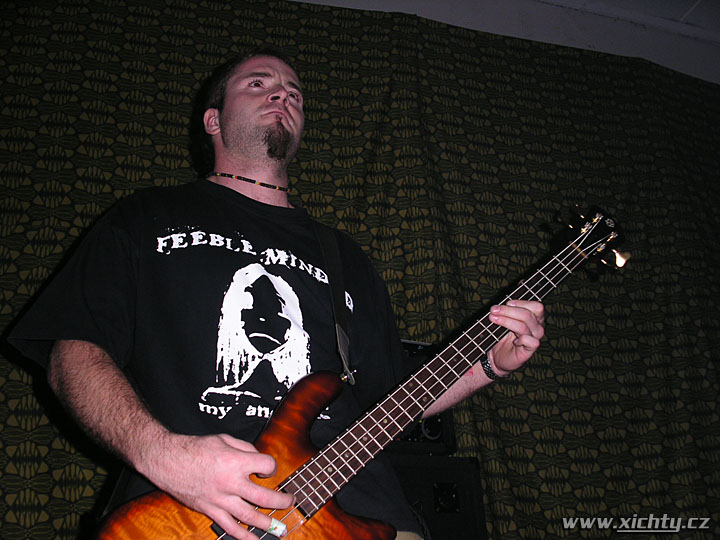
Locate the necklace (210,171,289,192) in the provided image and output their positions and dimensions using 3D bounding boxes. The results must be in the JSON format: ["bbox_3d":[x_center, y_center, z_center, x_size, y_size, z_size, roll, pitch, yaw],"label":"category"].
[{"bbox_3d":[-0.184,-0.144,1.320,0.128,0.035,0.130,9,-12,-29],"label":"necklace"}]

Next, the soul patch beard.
[{"bbox_3d":[-0.133,-0.210,1.285,0.043,0.050,0.037,9,-25,-29],"label":"soul patch beard"}]

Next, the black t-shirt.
[{"bbox_3d":[-0.207,0.127,1.226,0.570,0.620,0.300,10,-25,-31],"label":"black t-shirt"}]

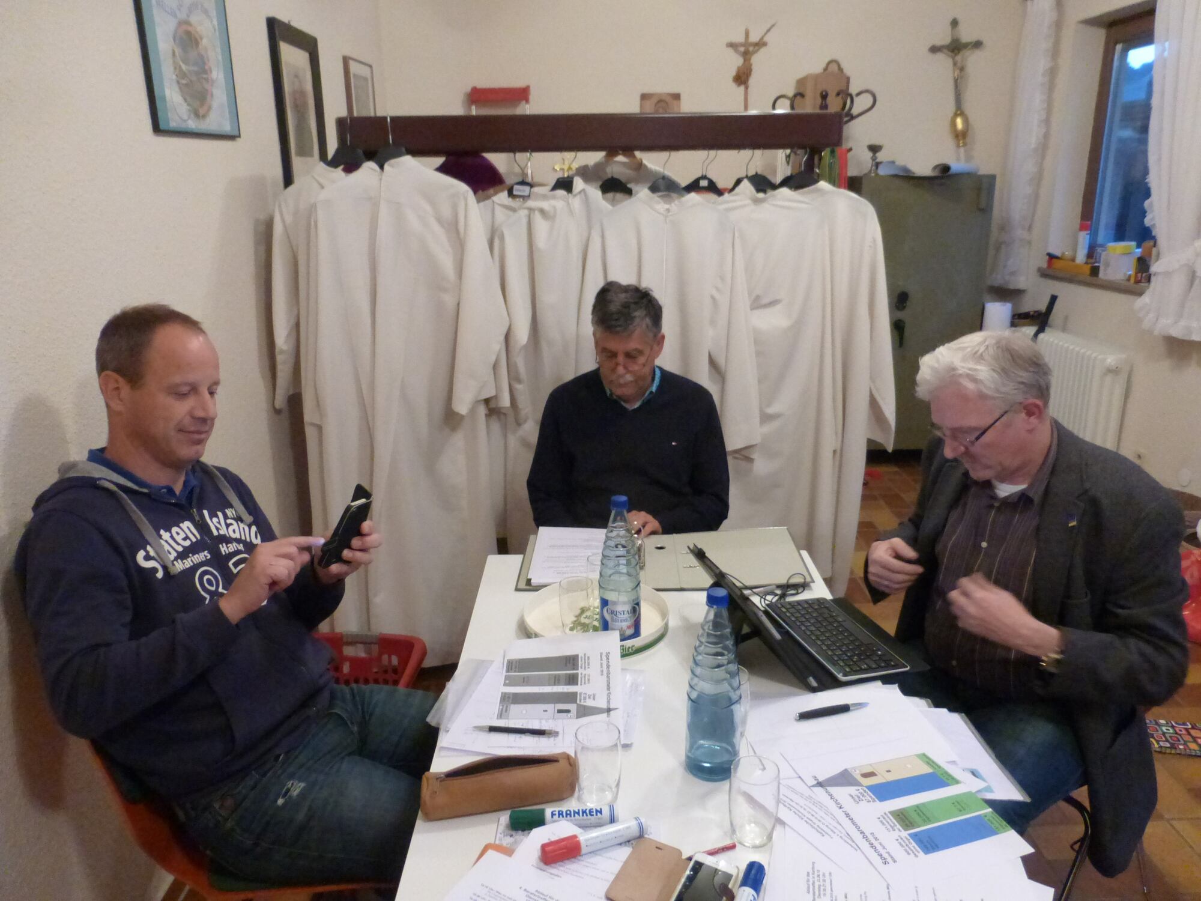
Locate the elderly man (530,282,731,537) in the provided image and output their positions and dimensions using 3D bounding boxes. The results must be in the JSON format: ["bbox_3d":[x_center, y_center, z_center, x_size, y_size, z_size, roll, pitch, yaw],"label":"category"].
[{"bbox_3d":[0.070,0.280,2.178,0.540,1.340,0.750,-1,17,0],"label":"elderly man"}]

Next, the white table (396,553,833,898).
[{"bbox_3d":[0.122,0.796,1.530,0.765,0.740,1.350,-1,17,0],"label":"white table"}]

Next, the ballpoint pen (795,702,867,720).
[{"bbox_3d":[0.380,0.426,1.422,0.139,0.013,0.013,-5,18,-14],"label":"ballpoint pen"}]

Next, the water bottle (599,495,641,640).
[{"bbox_3d":[0.037,0.224,1.634,0.081,0.286,0.081,-1,17,0],"label":"water bottle"}]

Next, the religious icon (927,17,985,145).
[{"bbox_3d":[2.010,-2.075,4.894,0.300,0.690,0.080,-8,17,2],"label":"religious icon"}]

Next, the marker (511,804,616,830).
[{"bbox_3d":[-0.049,0.505,1.195,0.146,0.026,0.026,-2,17,-3],"label":"marker"}]

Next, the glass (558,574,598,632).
[{"bbox_3d":[-0.047,0.306,1.696,0.065,0.099,0.065,-1,17,0],"label":"glass"}]

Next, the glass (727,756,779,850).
[{"bbox_3d":[0.206,0.473,1.164,0.066,0.100,0.066,-1,17,0],"label":"glass"}]

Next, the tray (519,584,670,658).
[{"bbox_3d":[-0.007,0.332,1.727,0.287,0.036,0.287,-1,17,0],"label":"tray"}]

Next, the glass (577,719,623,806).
[{"bbox_3d":[-0.002,0.451,1.250,0.066,0.097,0.066,-1,17,0],"label":"glass"}]

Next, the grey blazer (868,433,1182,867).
[{"bbox_3d":[0.796,0.342,1.674,0.470,0.710,0.550,-11,20,-30],"label":"grey blazer"}]

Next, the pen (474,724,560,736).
[{"bbox_3d":[-0.136,0.449,1.391,0.140,0.011,0.011,1,17,6],"label":"pen"}]

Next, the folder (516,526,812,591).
[{"bbox_3d":[0.146,0.223,2.037,0.650,0.060,0.320,-1,17,-2],"label":"folder"}]

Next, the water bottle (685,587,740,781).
[{"bbox_3d":[0.167,0.338,1.273,0.082,0.287,0.082,-1,17,0],"label":"water bottle"}]

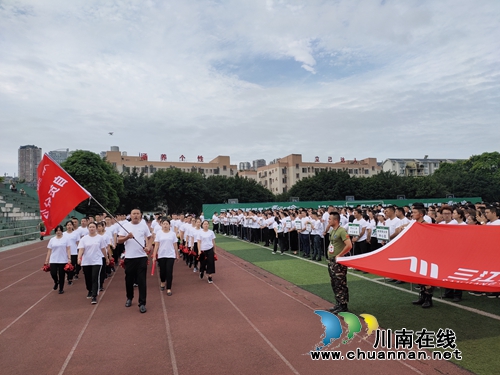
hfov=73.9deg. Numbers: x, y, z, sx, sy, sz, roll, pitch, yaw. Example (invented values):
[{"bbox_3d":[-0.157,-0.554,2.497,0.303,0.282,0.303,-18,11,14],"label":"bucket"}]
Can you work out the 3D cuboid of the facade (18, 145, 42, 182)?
[{"bbox_3d":[-261.025,-5.286,398.459,27.000,84.614,24.000,0,-4,-27],"label":"facade"}]

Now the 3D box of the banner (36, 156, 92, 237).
[{"bbox_3d":[-3.079,0.124,5.500,0.850,1.300,0.350,-1,-4,-14],"label":"banner"}]

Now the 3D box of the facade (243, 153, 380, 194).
[{"bbox_3d":[28.850,-0.529,142.158,49.000,22.300,21.000,0,-4,-23],"label":"facade"}]

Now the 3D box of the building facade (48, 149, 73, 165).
[{"bbox_3d":[-228.139,-3.760,401.521,29.000,79.988,20.000,0,-4,-27],"label":"building facade"}]

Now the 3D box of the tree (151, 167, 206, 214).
[{"bbox_3d":[-15.707,1.544,72.690,11.772,11.350,10.500,-1,-4,-17],"label":"tree"}]

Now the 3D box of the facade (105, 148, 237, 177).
[{"bbox_3d":[-30.126,0.060,126.706,45.664,22.600,20.000,0,-4,-23],"label":"facade"}]

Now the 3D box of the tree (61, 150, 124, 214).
[{"bbox_3d":[-26.901,0.095,56.760,10.024,12.737,10.024,-1,-4,-17],"label":"tree"}]

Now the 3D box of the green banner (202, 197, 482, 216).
[{"bbox_3d":[24.463,4.394,72.547,69.645,3.200,0.300,-1,-4,-17],"label":"green banner"}]

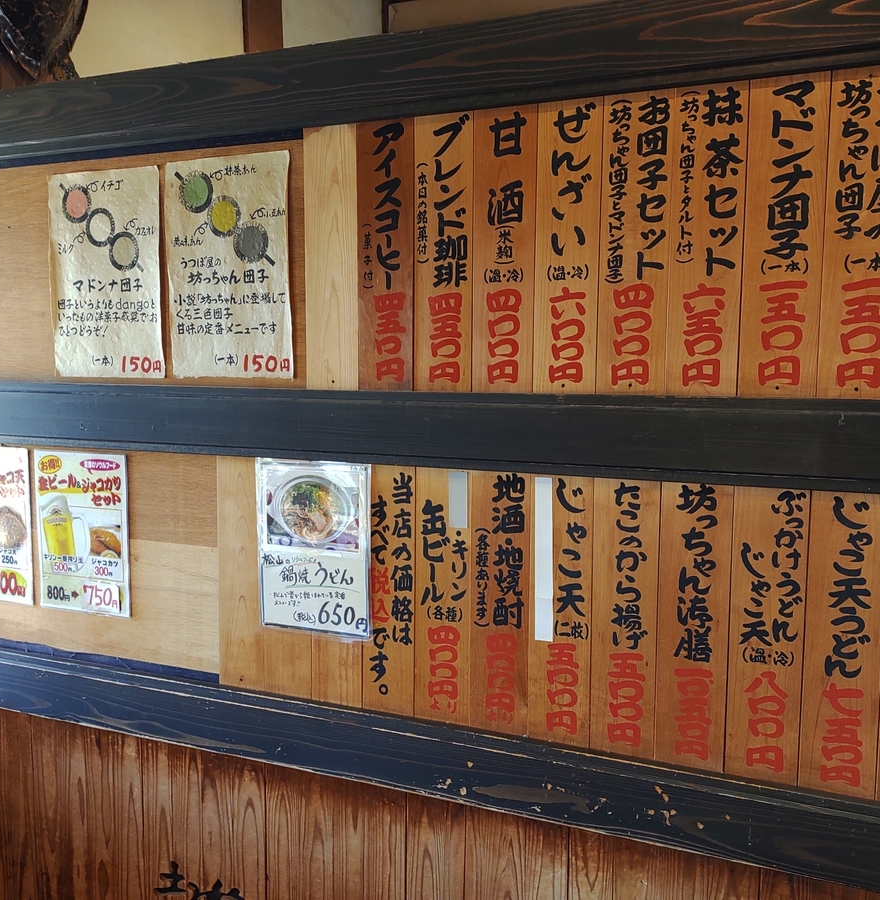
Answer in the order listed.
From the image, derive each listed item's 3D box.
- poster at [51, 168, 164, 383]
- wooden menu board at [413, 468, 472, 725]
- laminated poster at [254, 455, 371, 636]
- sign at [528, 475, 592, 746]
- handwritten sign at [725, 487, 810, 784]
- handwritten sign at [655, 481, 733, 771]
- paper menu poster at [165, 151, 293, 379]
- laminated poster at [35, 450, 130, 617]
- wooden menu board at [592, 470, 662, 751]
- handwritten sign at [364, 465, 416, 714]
[{"bbox_3d":[-0.586,-0.304,1.631,0.249,0.356,0.006,3,6,24],"label":"poster"},{"bbox_3d":[0.007,0.227,1.449,0.094,0.398,0.015,3,6,24],"label":"wooden menu board"},{"bbox_3d":[-0.204,0.155,1.504,0.210,0.287,0.006,3,6,24],"label":"laminated poster"},{"bbox_3d":[0.176,0.230,1.350,0.094,0.399,0.013,3,6,24],"label":"sign"},{"bbox_3d":[0.440,0.248,1.258,0.095,0.398,0.015,3,6,24],"label":"handwritten sign"},{"bbox_3d":[0.352,0.243,1.296,0.097,0.398,0.015,3,6,24],"label":"handwritten sign"},{"bbox_3d":[-0.348,-0.301,1.554,0.246,0.360,0.010,3,6,24],"label":"paper menu poster"},{"bbox_3d":[-0.654,0.151,1.706,0.220,0.296,0.006,3,6,24],"label":"laminated poster"},{"bbox_3d":[0.264,0.239,1.335,0.096,0.398,0.015,3,6,24],"label":"wooden menu board"},{"bbox_3d":[-0.078,0.223,1.487,0.093,0.398,0.015,3,6,24],"label":"handwritten sign"}]

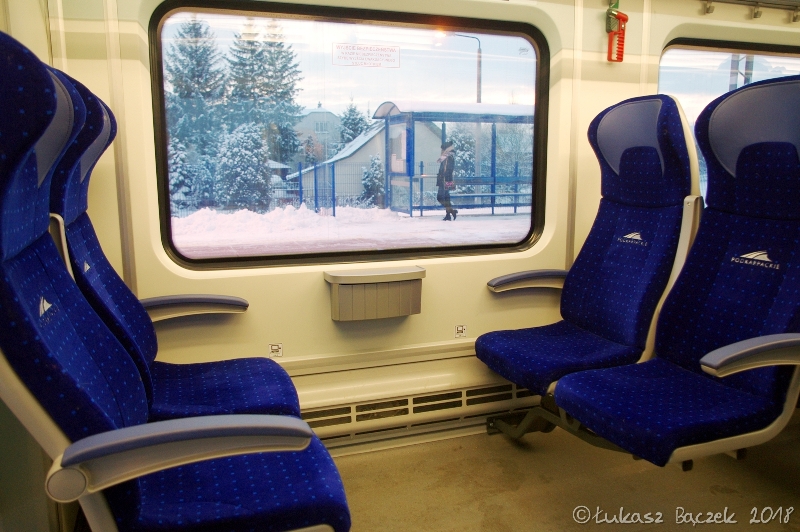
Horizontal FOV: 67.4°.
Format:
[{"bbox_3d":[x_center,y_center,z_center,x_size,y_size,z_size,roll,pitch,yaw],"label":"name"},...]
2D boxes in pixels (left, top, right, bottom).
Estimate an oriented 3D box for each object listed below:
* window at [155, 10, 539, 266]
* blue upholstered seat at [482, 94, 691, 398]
[{"bbox_3d":[-0.098,-0.438,2.054,1.377,0.848,0.081,-4,10,-19],"label":"window"},{"bbox_3d":[0.618,-0.114,2.038,0.611,0.938,0.477,-4,10,-19],"label":"blue upholstered seat"}]

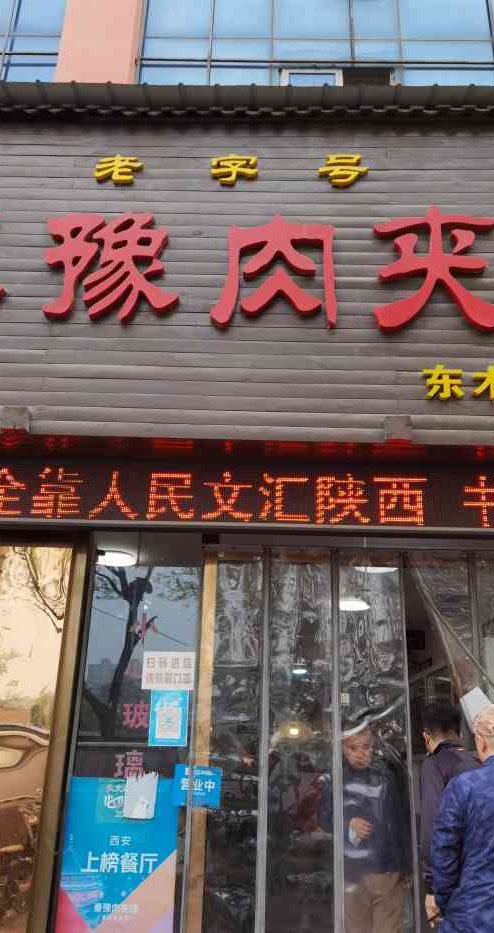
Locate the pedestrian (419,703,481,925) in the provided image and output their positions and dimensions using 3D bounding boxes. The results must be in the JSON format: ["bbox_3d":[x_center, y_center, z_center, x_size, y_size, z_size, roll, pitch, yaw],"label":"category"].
[{"bbox_3d":[1.028,1.960,3.306,0.500,1.680,0.360,9,-22,-19],"label":"pedestrian"}]

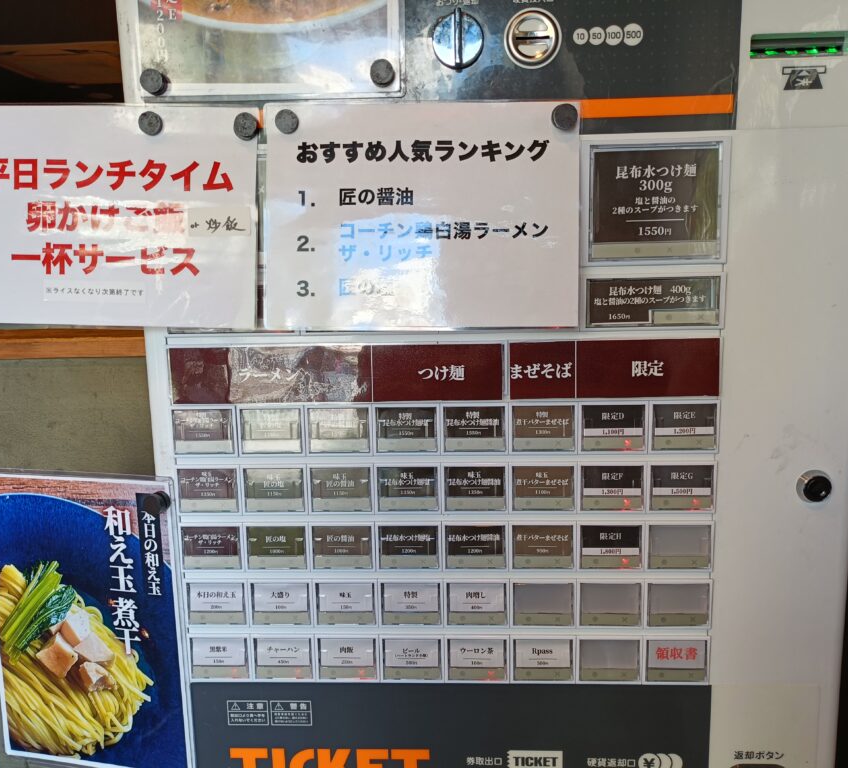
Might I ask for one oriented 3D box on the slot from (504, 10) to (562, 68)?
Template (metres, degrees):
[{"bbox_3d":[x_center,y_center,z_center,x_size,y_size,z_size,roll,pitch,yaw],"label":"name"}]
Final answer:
[{"bbox_3d":[0.103,-0.325,0.695,0.053,0.053,0.014,-1,9,3],"label":"slot"}]

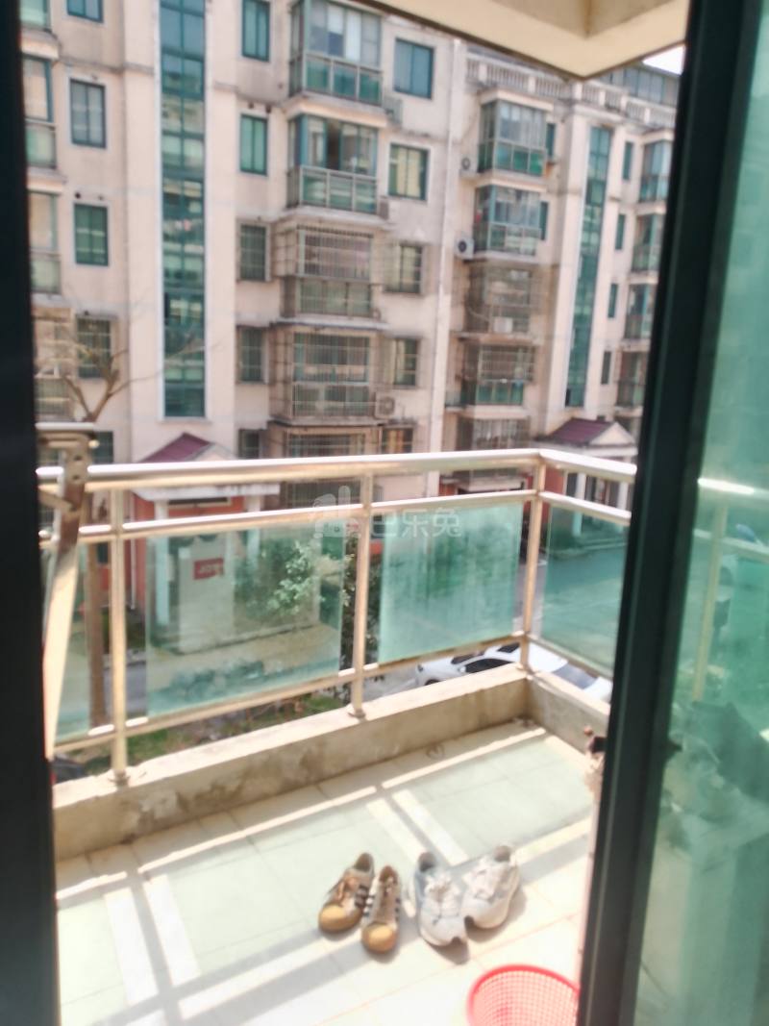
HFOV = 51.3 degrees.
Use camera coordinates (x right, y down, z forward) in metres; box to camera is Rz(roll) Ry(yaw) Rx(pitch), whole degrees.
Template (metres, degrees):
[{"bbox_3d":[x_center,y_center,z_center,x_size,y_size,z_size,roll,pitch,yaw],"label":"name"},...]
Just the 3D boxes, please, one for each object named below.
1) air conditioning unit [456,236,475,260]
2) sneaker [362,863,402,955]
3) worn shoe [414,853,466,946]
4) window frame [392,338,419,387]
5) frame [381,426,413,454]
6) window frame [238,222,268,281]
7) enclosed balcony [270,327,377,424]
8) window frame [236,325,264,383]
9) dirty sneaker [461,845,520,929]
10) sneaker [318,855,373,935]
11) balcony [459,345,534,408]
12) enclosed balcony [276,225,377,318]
[{"bbox_3d":[3.021,-9.993,30.275,0.770,0.620,0.320,-4,13,-29],"label":"air conditioning unit"},{"bbox_3d":[0.000,0.990,2.033,0.093,0.100,0.255,3,11,4],"label":"sneaker"},{"bbox_3d":[0.132,0.982,2.068,0.110,0.115,0.280,1,11,-7],"label":"worn shoe"},{"bbox_3d":[0.705,-4.912,26.084,0.847,1.571,0.150,-4,13,-30],"label":"window frame"},{"bbox_3d":[0.348,-2.076,26.426,1.345,1.471,0.150,-4,13,-29],"label":"frame"},{"bbox_3d":[-3.755,-7.466,22.889,0.795,1.545,0.150,-4,13,-30],"label":"window frame"},{"bbox_3d":[-1.857,-4.128,24.155,2.650,2.550,1.500,-4,13,-30],"label":"enclosed balcony"},{"bbox_3d":[-3.928,-4.635,23.429,0.756,1.626,0.150,-4,13,-30],"label":"window frame"},{"bbox_3d":[0.314,1.031,2.248,0.118,0.110,0.275,8,13,22],"label":"dirty sneaker"},{"bbox_3d":[-0.098,1.025,2.199,0.100,0.100,0.255,8,13,23],"label":"sneaker"},{"bbox_3d":[4.576,-5.626,32.629,2.650,2.400,1.200,-4,13,-30],"label":"balcony"},{"bbox_3d":[-1.686,-6.947,23.279,2.570,2.380,1.500,-4,13,-29],"label":"enclosed balcony"}]

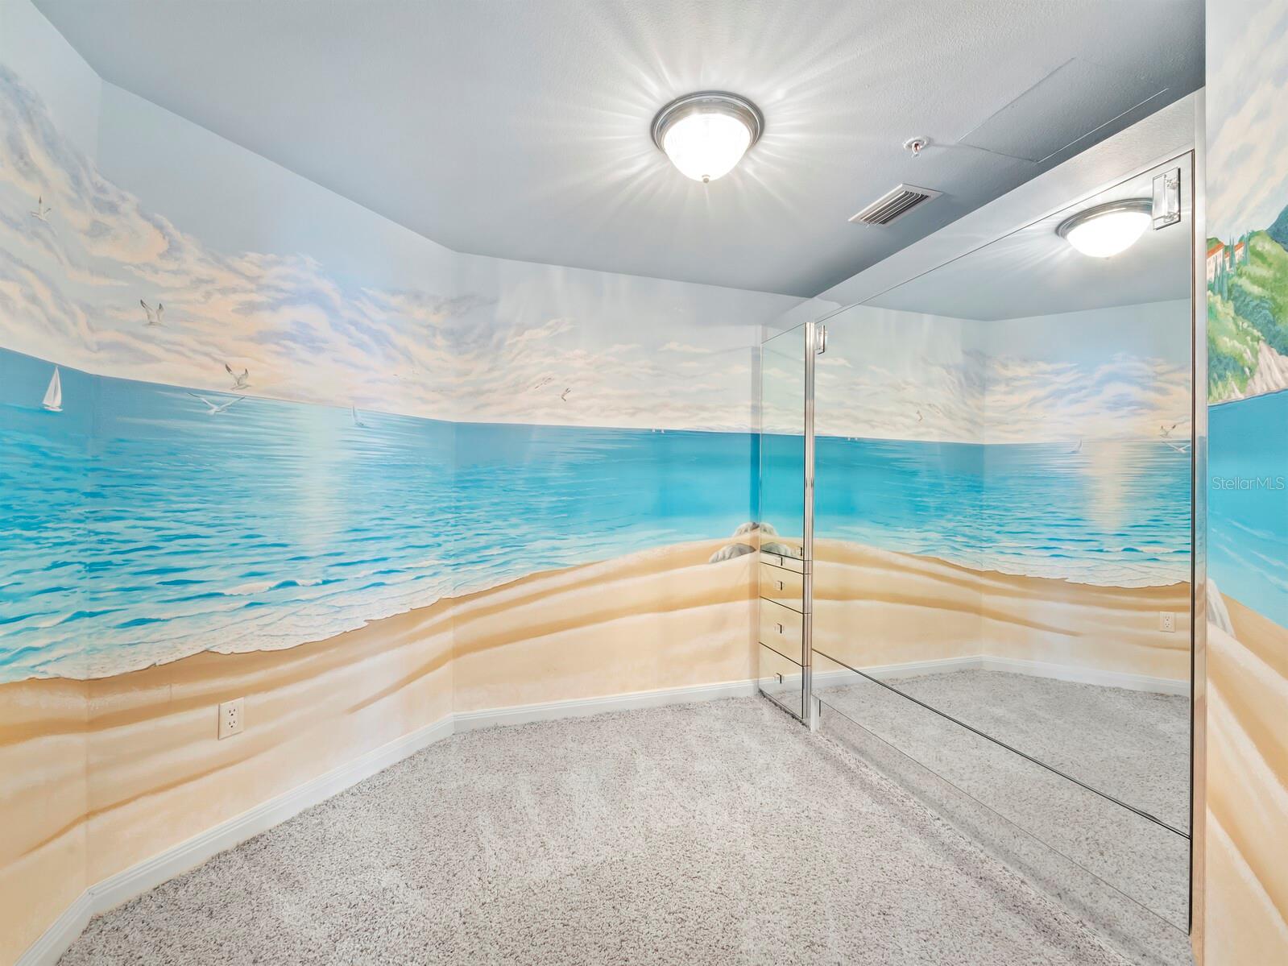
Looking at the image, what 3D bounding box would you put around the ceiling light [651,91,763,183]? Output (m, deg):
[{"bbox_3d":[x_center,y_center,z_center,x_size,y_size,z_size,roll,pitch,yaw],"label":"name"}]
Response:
[{"bbox_3d":[0.197,-1.031,1.647,0.355,0.164,0.355,1,0,0],"label":"ceiling light"}]

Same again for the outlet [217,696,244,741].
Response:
[{"bbox_3d":[-1.347,0.771,1.704,0.010,0.115,0.071,0,0,28],"label":"outlet"}]

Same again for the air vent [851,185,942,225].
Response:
[{"bbox_3d":[0.995,-1.093,2.074,0.191,0.020,0.286,1,0,-18],"label":"air vent"}]

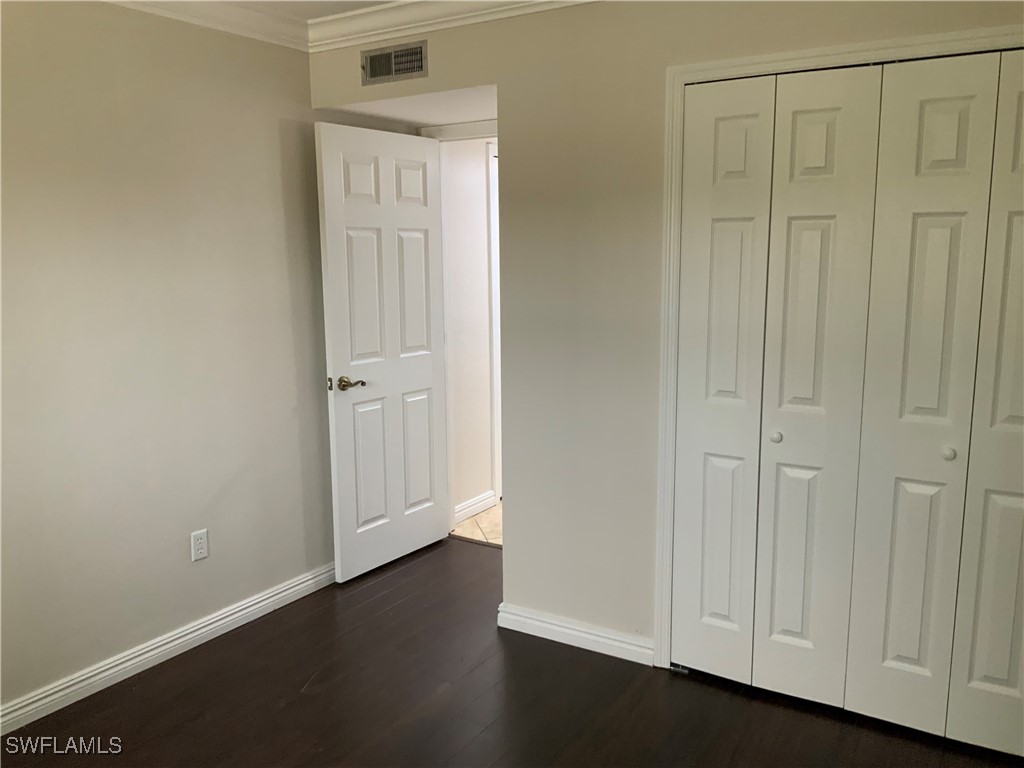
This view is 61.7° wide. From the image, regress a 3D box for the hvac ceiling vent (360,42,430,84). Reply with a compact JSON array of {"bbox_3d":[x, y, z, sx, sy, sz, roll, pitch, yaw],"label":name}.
[{"bbox_3d":[-0.472,-1.272,3.409,0.346,0.137,0.024,6,11,33],"label":"hvac ceiling vent"}]

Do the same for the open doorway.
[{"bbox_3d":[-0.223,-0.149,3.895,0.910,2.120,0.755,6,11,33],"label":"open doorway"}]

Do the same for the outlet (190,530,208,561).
[{"bbox_3d":[-1.221,0.634,3.364,0.010,0.114,0.072,6,11,33],"label":"outlet"}]

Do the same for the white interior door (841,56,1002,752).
[{"bbox_3d":[1.211,0.079,2.568,0.293,2.006,0.040,6,11,33],"label":"white interior door"}]

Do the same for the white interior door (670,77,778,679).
[{"bbox_3d":[0.706,0.030,2.892,0.293,2.006,0.040,6,11,33],"label":"white interior door"}]

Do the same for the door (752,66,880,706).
[{"bbox_3d":[0.959,0.054,2.730,0.301,2.006,0.040,6,11,33],"label":"door"}]

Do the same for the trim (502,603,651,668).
[{"bbox_3d":[0.233,0.965,3.314,0.674,0.100,0.018,6,11,33],"label":"trim"}]

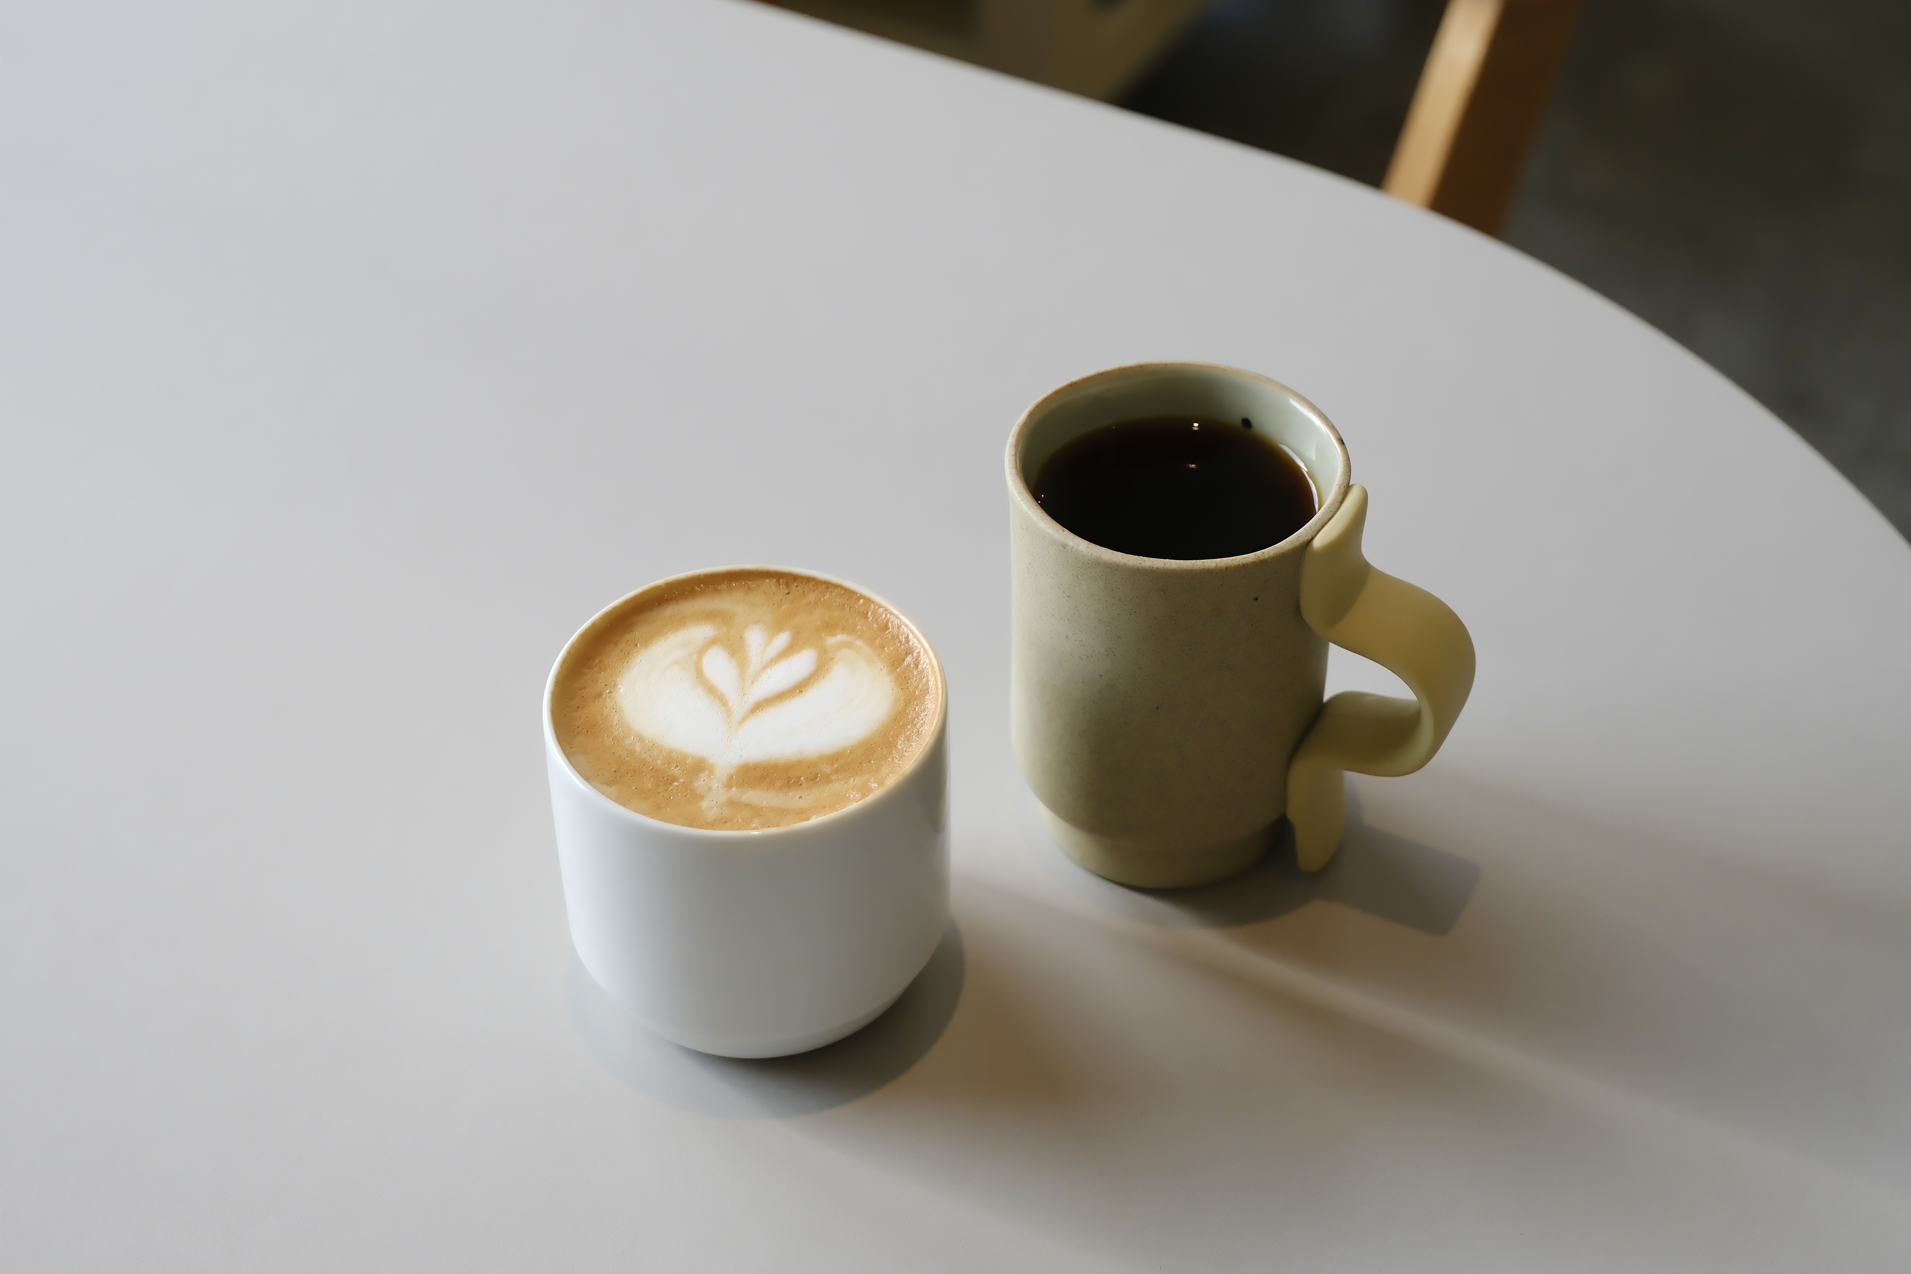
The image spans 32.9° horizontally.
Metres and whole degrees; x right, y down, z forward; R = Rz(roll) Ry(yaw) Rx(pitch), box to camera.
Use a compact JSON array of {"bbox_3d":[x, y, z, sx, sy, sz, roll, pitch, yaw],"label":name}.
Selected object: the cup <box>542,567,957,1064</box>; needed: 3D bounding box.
[{"bbox_3d":[-0.044,0.040,0.702,0.085,0.074,0.085,0,41,0],"label":"cup"}]

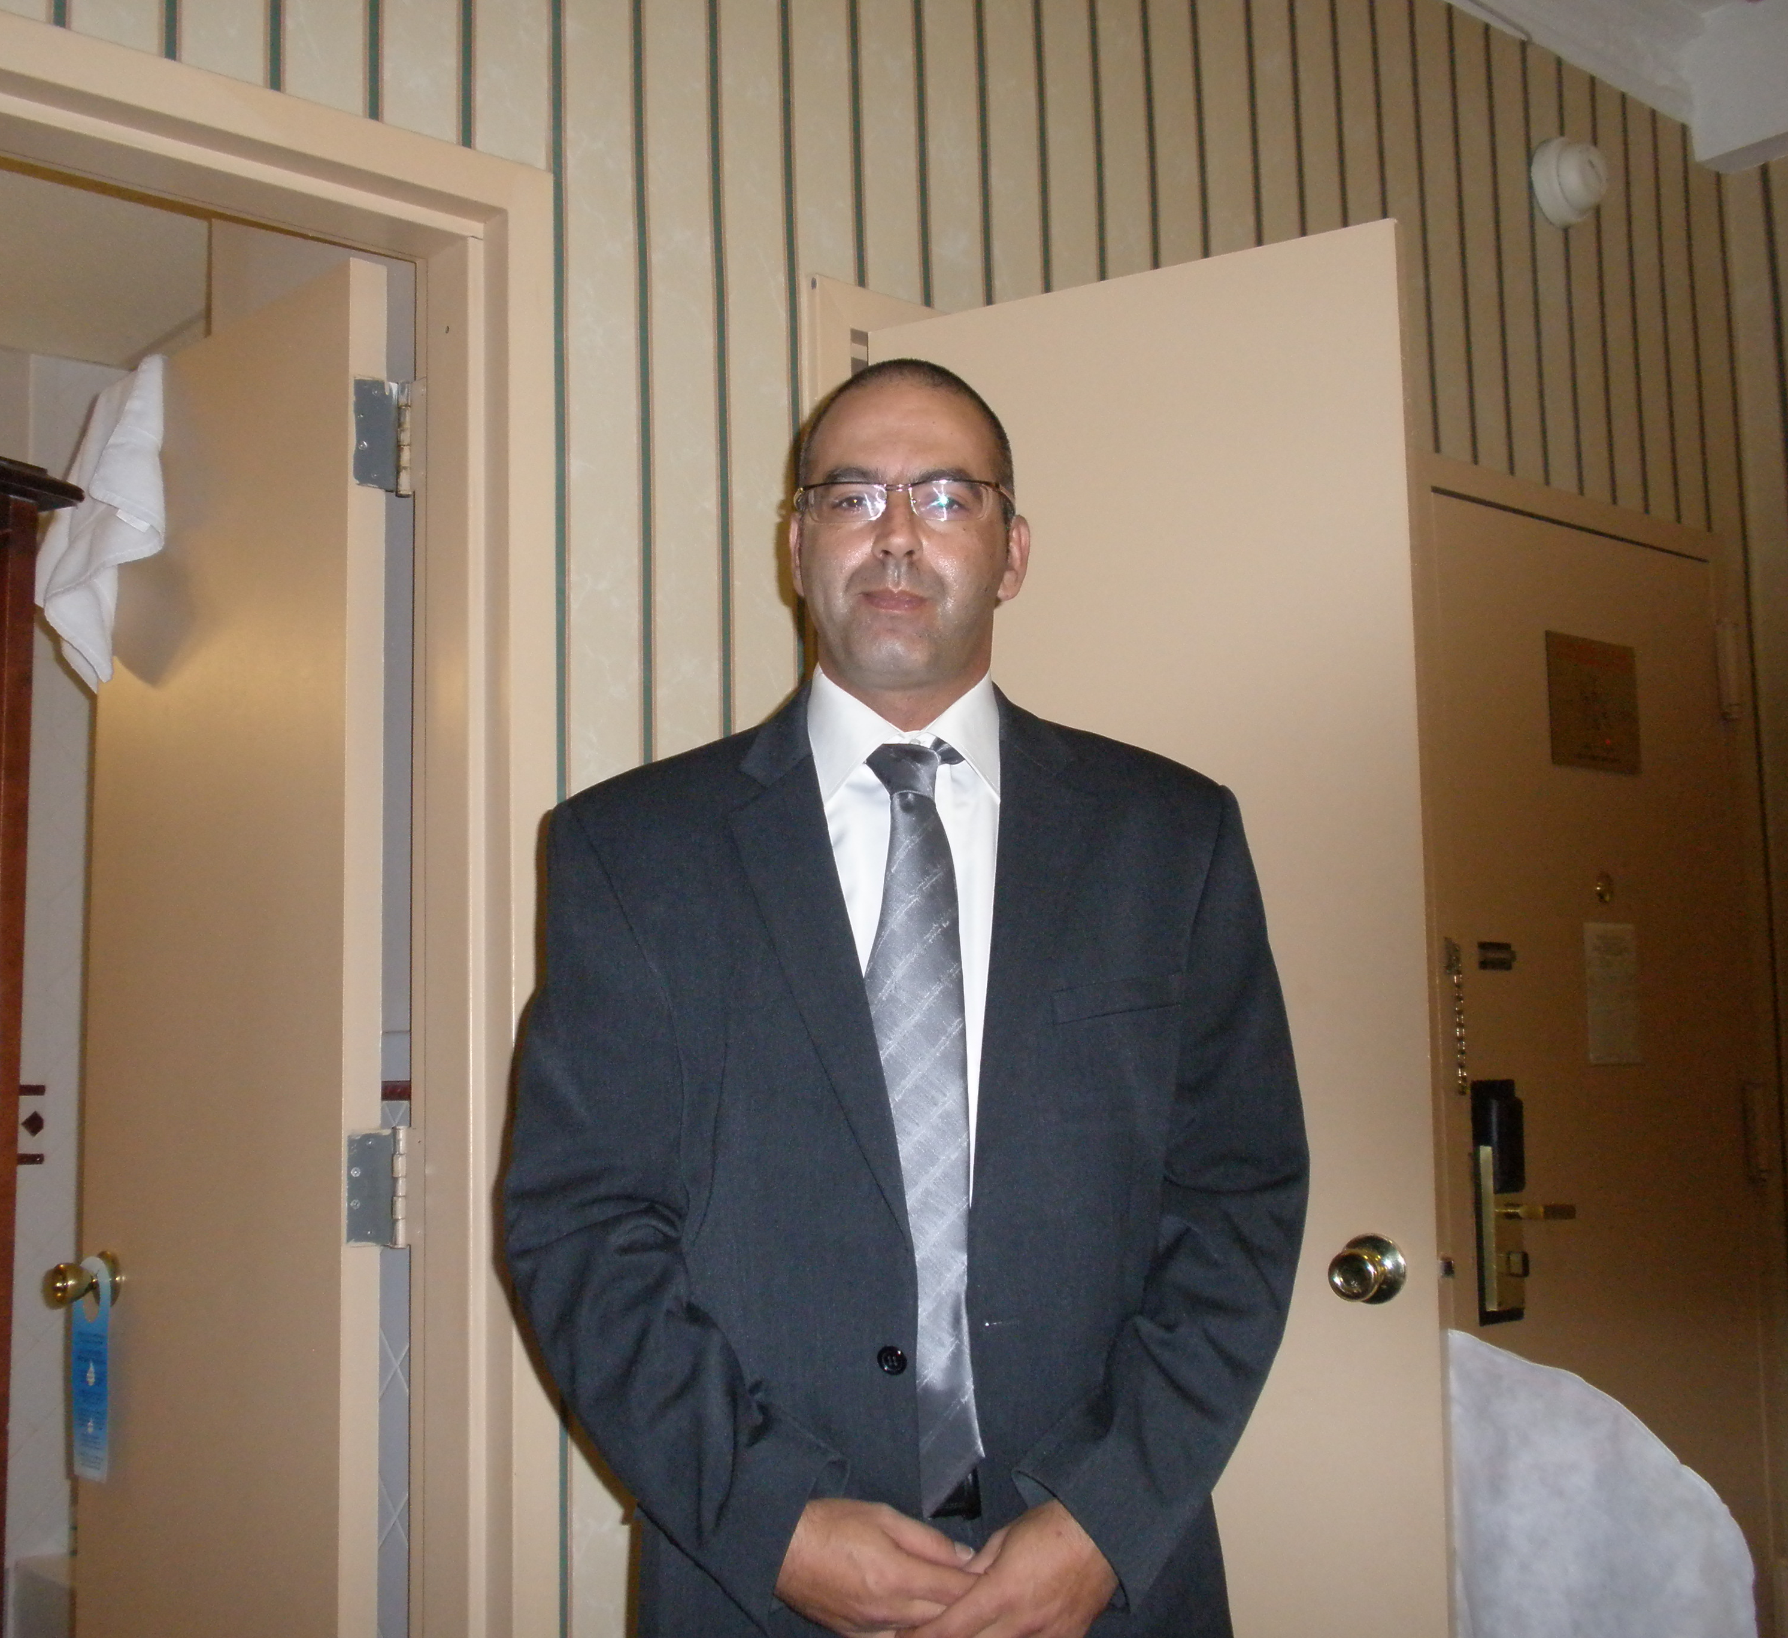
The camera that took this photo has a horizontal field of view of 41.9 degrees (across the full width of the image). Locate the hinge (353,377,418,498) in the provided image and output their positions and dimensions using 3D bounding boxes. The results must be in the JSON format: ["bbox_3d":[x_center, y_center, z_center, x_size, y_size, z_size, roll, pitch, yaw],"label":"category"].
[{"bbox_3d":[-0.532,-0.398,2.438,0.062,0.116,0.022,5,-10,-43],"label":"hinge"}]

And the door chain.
[{"bbox_3d":[0.782,0.274,3.249,0.024,0.217,0.016,5,-10,-41],"label":"door chain"}]

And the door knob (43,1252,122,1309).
[{"bbox_3d":[-0.927,0.527,2.659,0.064,0.064,0.064,5,-10,-43],"label":"door knob"}]

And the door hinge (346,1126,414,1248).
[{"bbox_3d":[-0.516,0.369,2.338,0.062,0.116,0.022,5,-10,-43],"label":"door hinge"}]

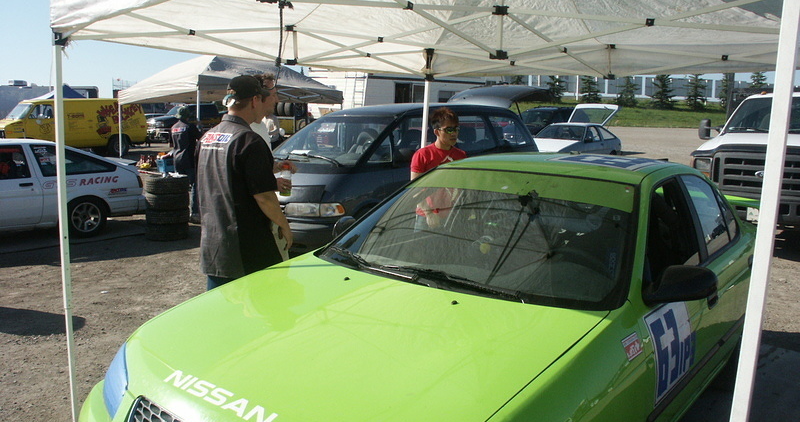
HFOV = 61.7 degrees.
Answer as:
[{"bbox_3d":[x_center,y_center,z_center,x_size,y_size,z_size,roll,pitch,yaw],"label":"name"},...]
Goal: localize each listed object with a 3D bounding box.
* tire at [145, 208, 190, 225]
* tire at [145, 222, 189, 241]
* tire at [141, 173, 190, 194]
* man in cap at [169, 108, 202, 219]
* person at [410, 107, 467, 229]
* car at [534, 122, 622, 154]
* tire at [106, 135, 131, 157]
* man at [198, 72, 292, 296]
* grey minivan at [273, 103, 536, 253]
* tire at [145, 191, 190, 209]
[{"bbox_3d":[-3.094,0.033,8.910,0.570,0.200,0.570,-2,8,-20],"label":"tire"},{"bbox_3d":[-3.108,0.230,8.940,0.570,0.200,0.570,-2,8,-20],"label":"tire"},{"bbox_3d":[-3.083,-0.363,8.850,0.570,0.200,0.570,-2,8,-20],"label":"tire"},{"bbox_3d":[-3.233,-0.710,10.100,0.550,1.740,0.450,4,8,22],"label":"man in cap"},{"bbox_3d":[0.282,0.100,4.850,0.470,1.680,0.330,-4,9,-30],"label":"person"},{"bbox_3d":[4.630,-1.691,18.600,1.650,1.330,4.200,7,10,38],"label":"car"},{"bbox_3d":[-10.076,-2.246,24.100,0.730,0.730,0.230,-3,9,-28],"label":"tire"},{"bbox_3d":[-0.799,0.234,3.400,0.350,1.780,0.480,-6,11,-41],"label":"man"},{"bbox_3d":[-0.013,-0.484,8.750,1.800,1.770,4.750,7,10,38],"label":"grey minivan"},{"bbox_3d":[-3.094,-0.165,8.880,0.570,0.200,0.570,-2,8,-20],"label":"tire"}]

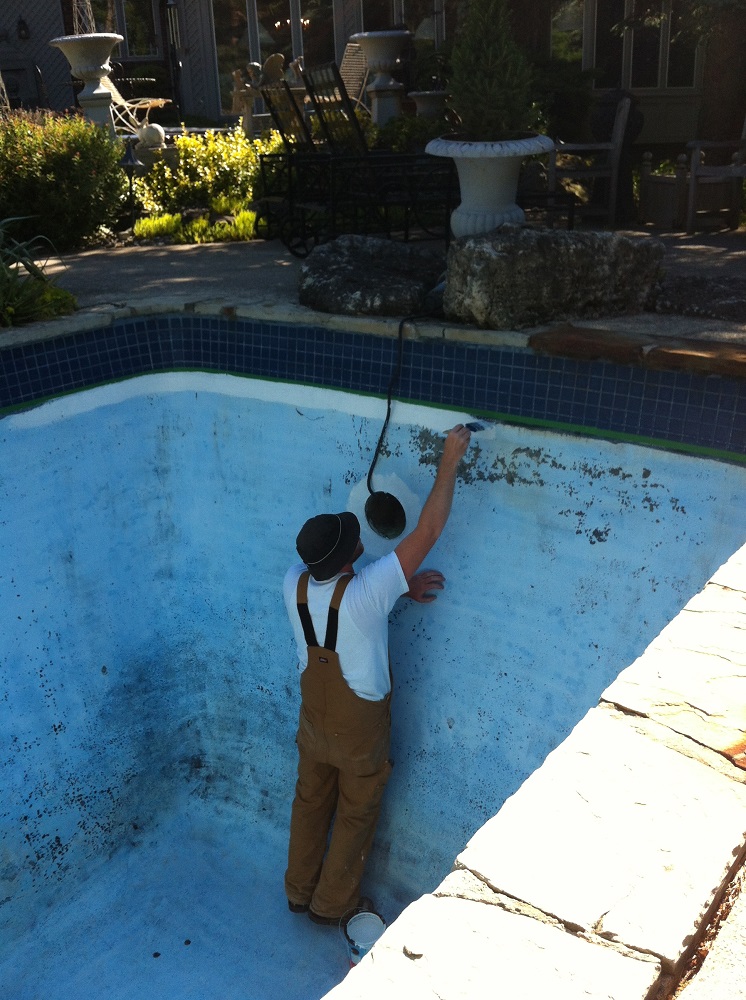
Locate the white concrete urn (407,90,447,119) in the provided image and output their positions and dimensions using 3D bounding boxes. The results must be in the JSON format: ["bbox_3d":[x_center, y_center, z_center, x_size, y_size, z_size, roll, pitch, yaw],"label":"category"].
[{"bbox_3d":[0.640,-4.440,11.500,0.480,0.430,0.480,-3,21,0],"label":"white concrete urn"}]

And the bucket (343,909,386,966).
[{"bbox_3d":[-0.026,1.800,4.060,0.175,0.195,0.175,-2,22,1],"label":"bucket"}]

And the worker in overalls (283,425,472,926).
[{"bbox_3d":[-0.020,0.768,4.100,0.570,2.100,0.640,13,27,35],"label":"worker in overalls"}]

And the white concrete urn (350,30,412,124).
[{"bbox_3d":[0.095,-4.200,10.100,0.620,0.950,0.620,-3,21,0],"label":"white concrete urn"}]

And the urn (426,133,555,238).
[{"bbox_3d":[0.575,-1.439,4.960,0.630,0.610,0.630,-3,21,0],"label":"urn"}]

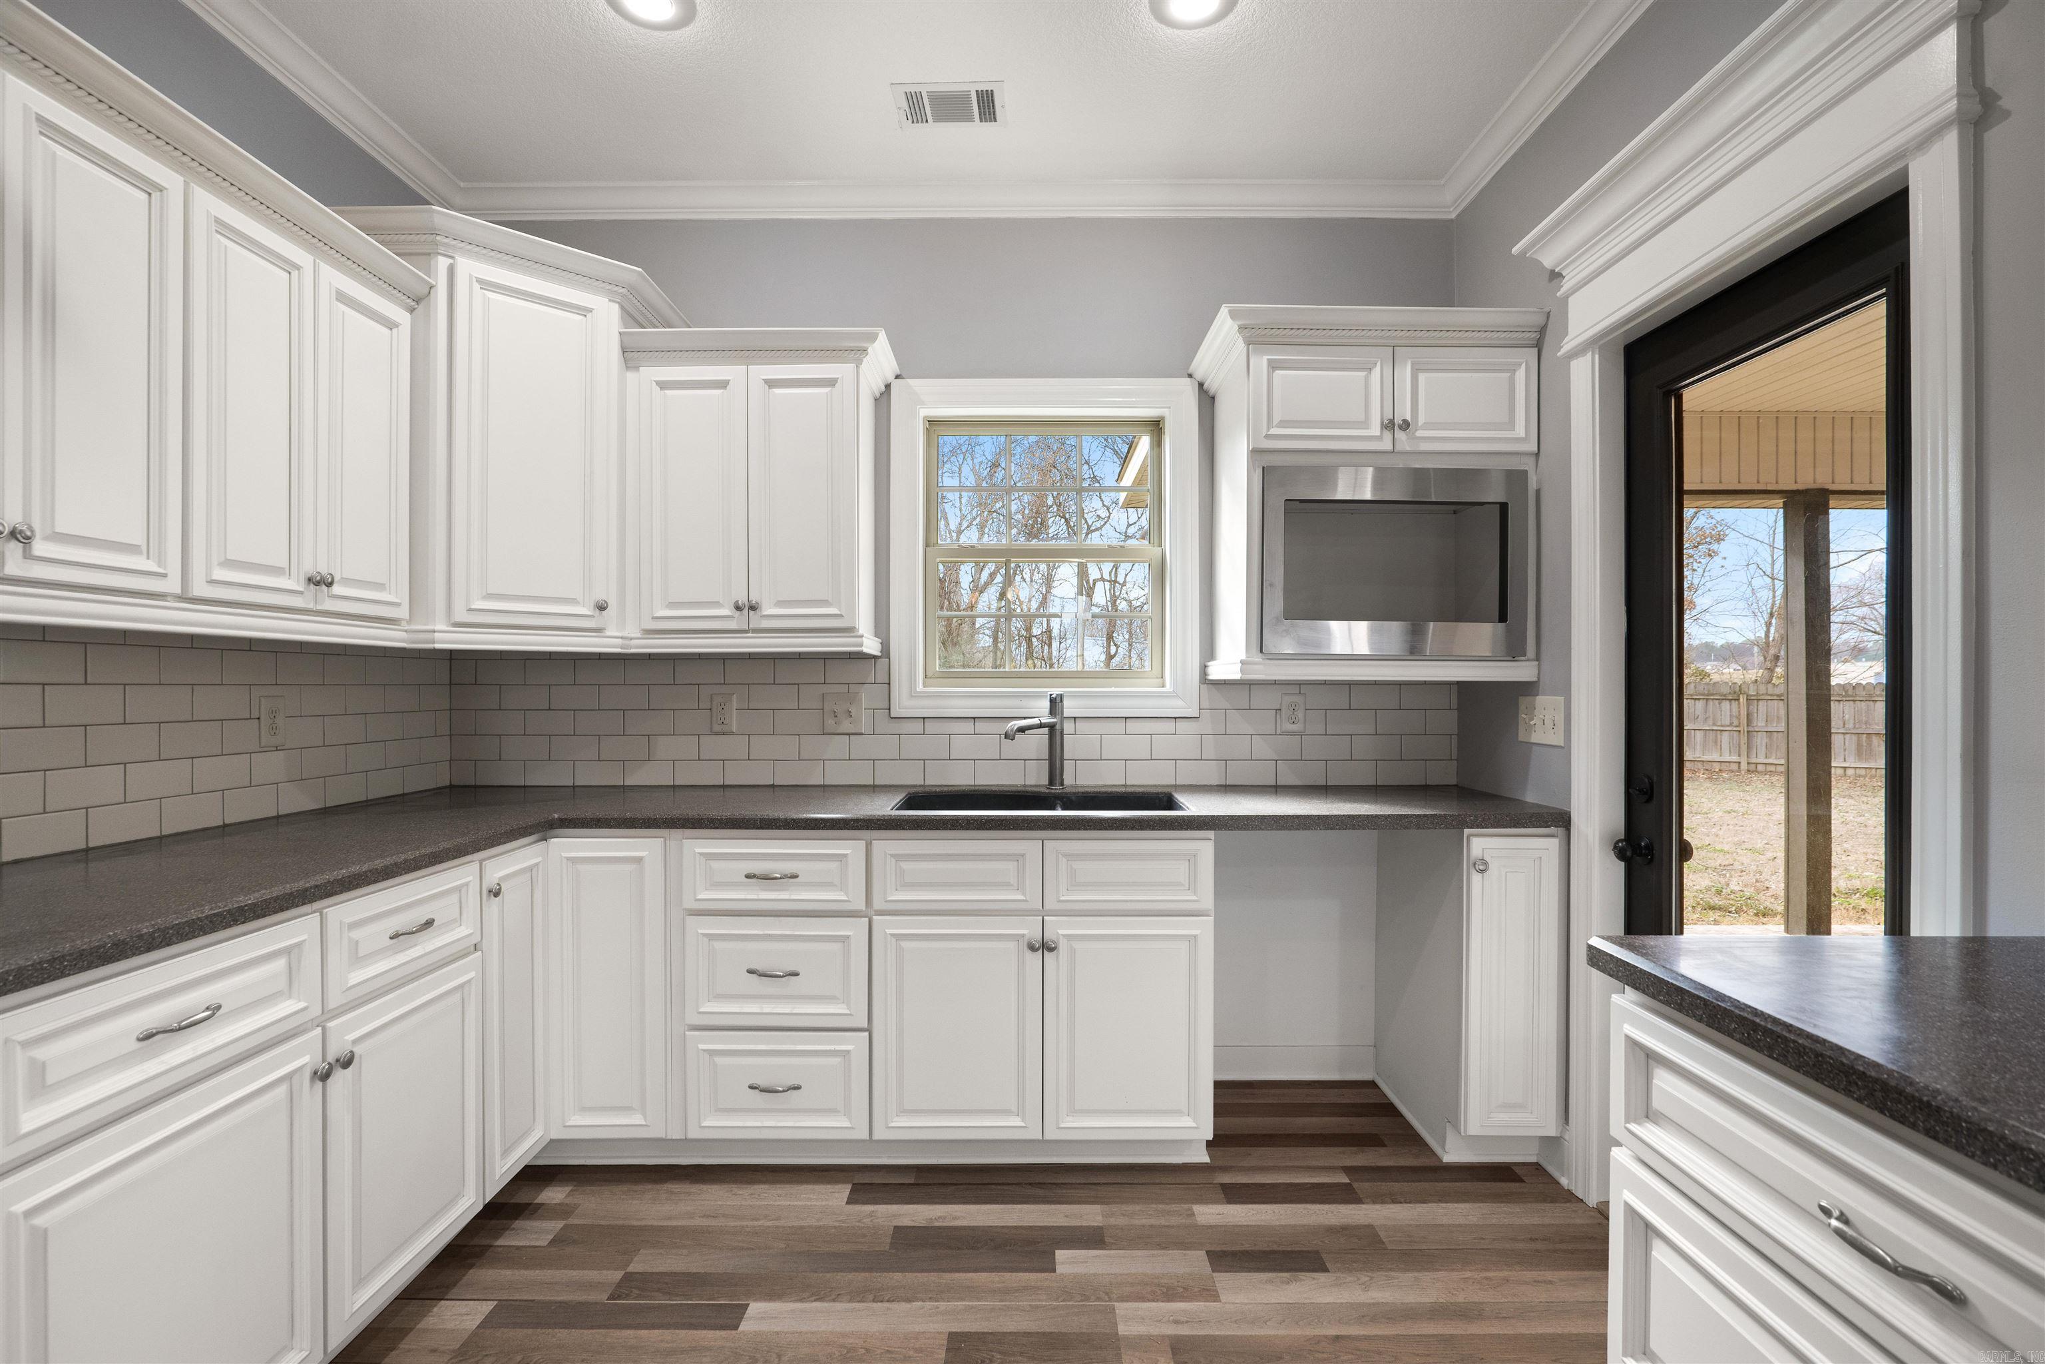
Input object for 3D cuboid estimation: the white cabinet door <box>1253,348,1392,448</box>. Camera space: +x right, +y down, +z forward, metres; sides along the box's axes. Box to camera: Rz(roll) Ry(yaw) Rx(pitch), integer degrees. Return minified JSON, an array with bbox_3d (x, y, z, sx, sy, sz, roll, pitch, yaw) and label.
[{"bbox_3d":[0.787,-0.745,2.392,0.375,0.273,0.025,0,0,0],"label":"white cabinet door"}]

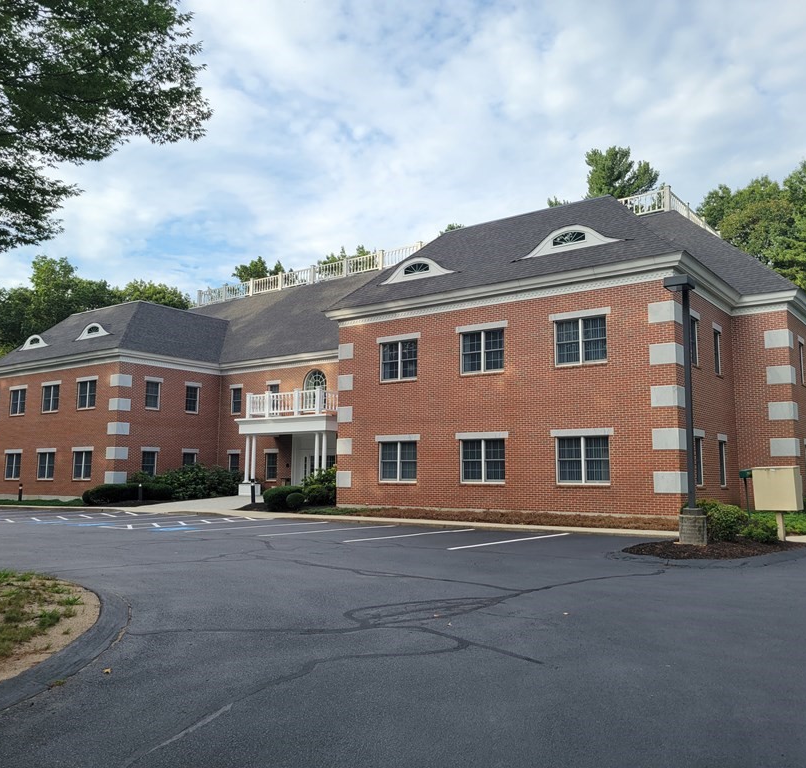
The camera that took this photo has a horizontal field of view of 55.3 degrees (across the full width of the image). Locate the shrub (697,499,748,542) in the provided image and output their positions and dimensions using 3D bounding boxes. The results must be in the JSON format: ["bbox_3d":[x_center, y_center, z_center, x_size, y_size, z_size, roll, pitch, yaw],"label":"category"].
[{"bbox_3d":[7.513,3.230,18.200,1.180,0.980,1.100,-5,-9,37],"label":"shrub"}]

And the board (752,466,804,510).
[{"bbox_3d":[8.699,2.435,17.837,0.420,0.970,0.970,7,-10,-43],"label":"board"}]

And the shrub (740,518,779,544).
[{"bbox_3d":[8.297,3.410,17.900,0.850,0.600,0.800,-5,-9,37],"label":"shrub"}]

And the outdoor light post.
[{"bbox_3d":[6.502,0.585,17.709,0.660,6.100,0.620,-5,-9,37],"label":"outdoor light post"}]

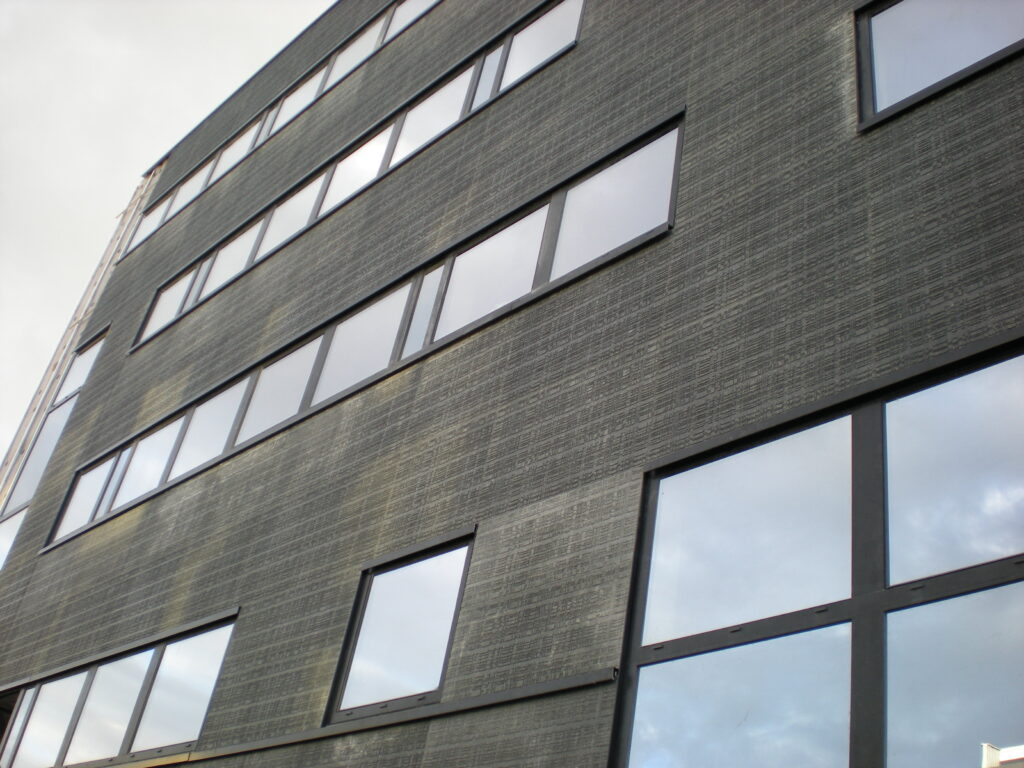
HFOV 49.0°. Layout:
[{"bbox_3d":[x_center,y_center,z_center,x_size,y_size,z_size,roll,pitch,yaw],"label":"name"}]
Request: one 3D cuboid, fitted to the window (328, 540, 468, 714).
[{"bbox_3d":[-0.830,1.826,8.376,0.110,1.196,1.224,36,-41,-31],"label":"window"}]

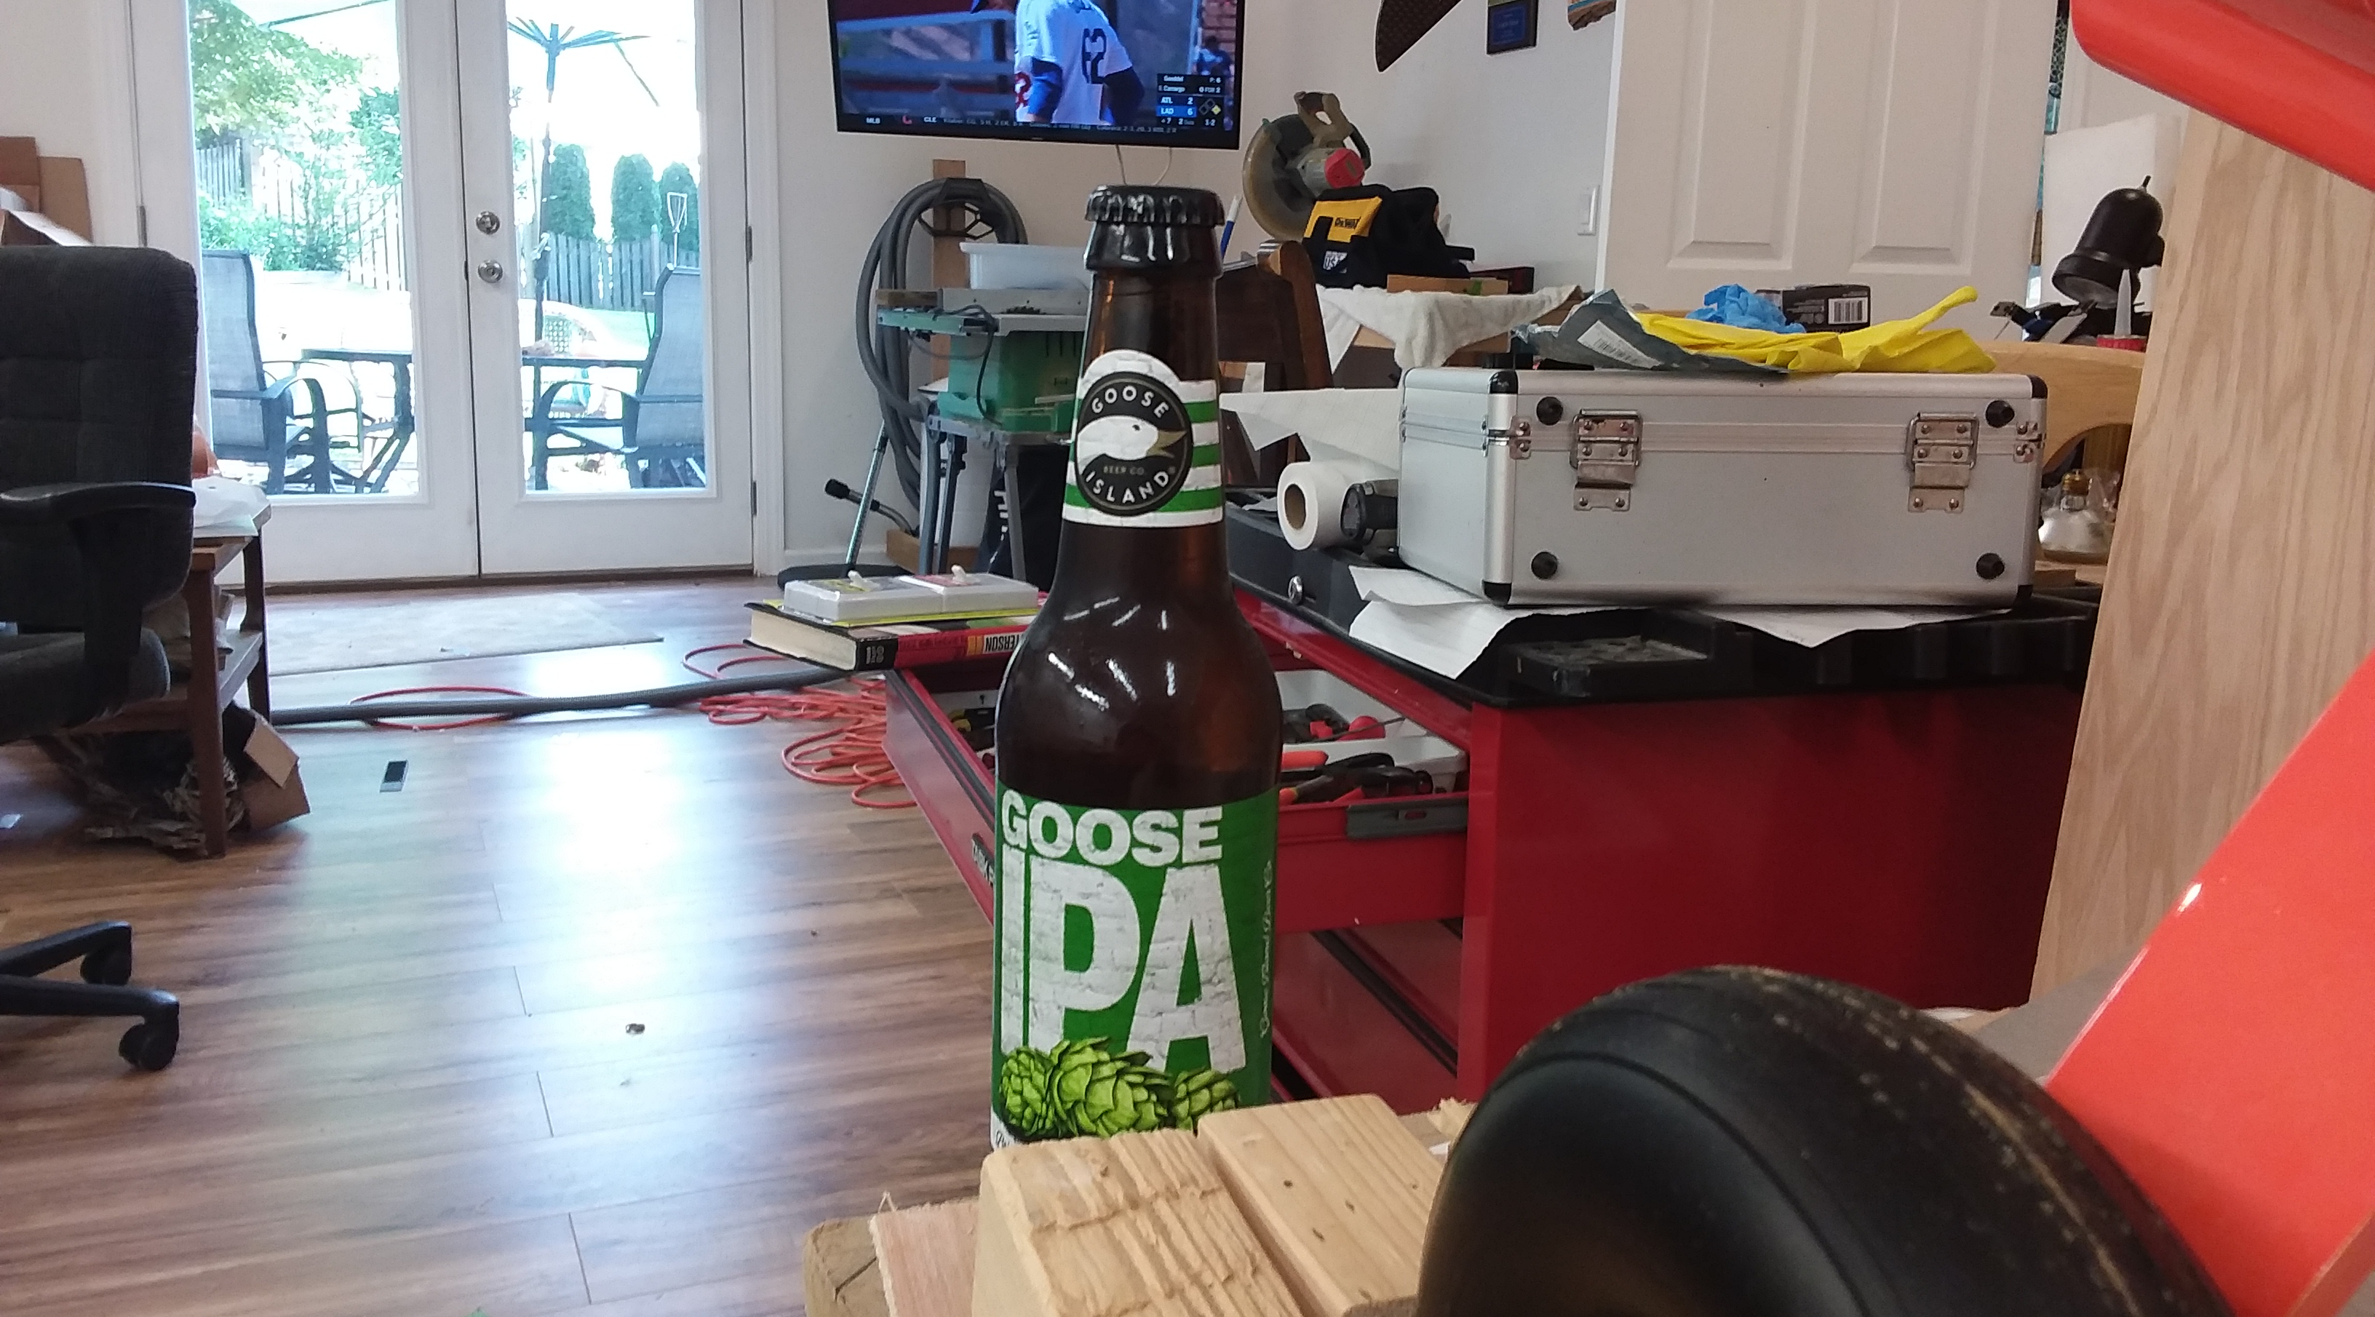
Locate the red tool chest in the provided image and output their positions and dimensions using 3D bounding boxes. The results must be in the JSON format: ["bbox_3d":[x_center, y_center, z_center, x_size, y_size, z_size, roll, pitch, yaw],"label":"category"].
[{"bbox_3d":[0.159,0.293,1.517,0.747,0.770,0.660,-2,12,-17],"label":"red tool chest"}]

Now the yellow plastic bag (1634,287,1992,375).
[{"bbox_3d":[0.432,-0.228,1.290,0.220,0.058,0.160,0,12,-7],"label":"yellow plastic bag"}]

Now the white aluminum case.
[{"bbox_3d":[0.368,-0.131,1.345,0.369,0.153,0.272,0,9,-7],"label":"white aluminum case"}]

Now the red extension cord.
[{"bbox_3d":[-1.109,0.114,4.033,1.351,0.040,1.607,-4,13,-24],"label":"red extension cord"}]

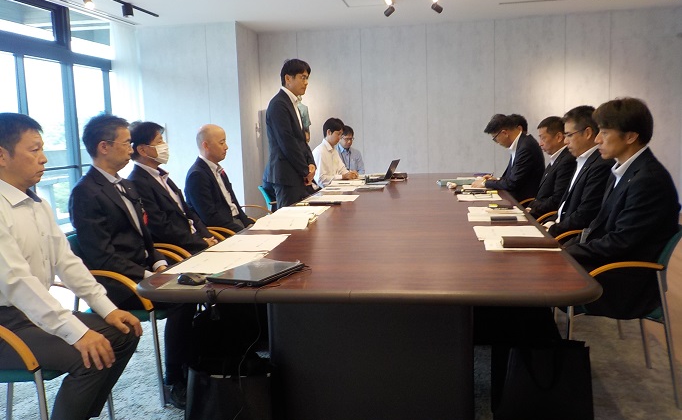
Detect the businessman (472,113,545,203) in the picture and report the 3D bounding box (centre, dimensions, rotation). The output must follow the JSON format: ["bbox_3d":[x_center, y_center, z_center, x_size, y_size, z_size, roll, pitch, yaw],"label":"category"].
[{"bbox_3d":[1.408,-0.136,4.935,0.670,1.310,0.512,0,8,14],"label":"businessman"}]

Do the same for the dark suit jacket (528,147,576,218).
[{"bbox_3d":[1.498,-0.141,4.192,0.414,0.621,0.512,0,8,10],"label":"dark suit jacket"}]

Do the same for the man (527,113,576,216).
[{"bbox_3d":[1.376,-0.018,4.231,0.709,1.271,0.512,0,8,10],"label":"man"}]

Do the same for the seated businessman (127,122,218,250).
[{"bbox_3d":[-0.855,0.135,3.468,0.729,1.310,0.512,0,8,10],"label":"seated businessman"}]

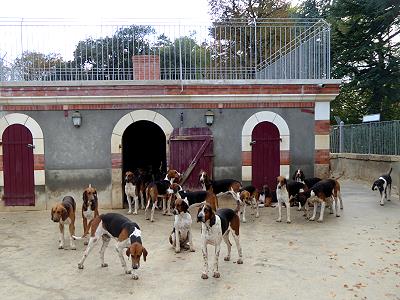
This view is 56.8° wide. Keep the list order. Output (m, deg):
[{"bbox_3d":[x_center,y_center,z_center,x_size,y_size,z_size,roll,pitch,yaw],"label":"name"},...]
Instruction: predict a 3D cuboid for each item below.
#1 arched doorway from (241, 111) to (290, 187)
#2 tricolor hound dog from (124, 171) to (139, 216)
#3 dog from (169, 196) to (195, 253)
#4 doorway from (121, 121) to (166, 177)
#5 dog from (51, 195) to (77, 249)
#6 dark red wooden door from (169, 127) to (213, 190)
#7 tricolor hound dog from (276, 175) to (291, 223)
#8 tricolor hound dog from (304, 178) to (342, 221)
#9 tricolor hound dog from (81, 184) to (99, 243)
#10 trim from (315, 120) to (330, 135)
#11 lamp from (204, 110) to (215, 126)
[{"bbox_3d":[1.392,0.186,7.933,1.037,2.006,0.200,-1,3,-3],"label":"arched doorway"},{"bbox_3d":[-1.314,0.830,7.483,0.320,0.800,0.850,-1,2,7],"label":"tricolor hound dog"},{"bbox_3d":[-0.242,0.966,4.985,0.340,0.710,0.560,-1,2,-9],"label":"dog"},{"bbox_3d":[-1.163,0.301,7.859,0.920,1.843,0.250,-1,3,-3],"label":"doorway"},{"bbox_3d":[-1.906,1.012,5.186,0.330,0.650,0.880,-1,3,-14],"label":"dog"},{"bbox_3d":[-0.164,0.330,7.658,0.870,1.589,0.090,-1,2,-3],"label":"dark red wooden door"},{"bbox_3d":[1.638,0.846,6.663,0.270,0.800,0.850,1,3,37],"label":"tricolor hound dog"},{"bbox_3d":[2.219,0.880,6.632,0.980,0.720,0.280,-3,4,-42],"label":"tricolor hound dog"},{"bbox_3d":[-1.640,0.930,5.503,0.290,0.780,0.820,-1,3,-14],"label":"tricolor hound dog"},{"bbox_3d":[2.603,-0.482,7.942,0.337,0.289,0.150,-1,3,-3],"label":"trim"},{"bbox_3d":[0.206,-0.648,7.585,0.203,0.326,0.230,-1,2,-3],"label":"lamp"}]

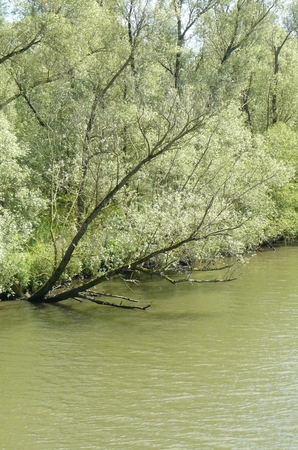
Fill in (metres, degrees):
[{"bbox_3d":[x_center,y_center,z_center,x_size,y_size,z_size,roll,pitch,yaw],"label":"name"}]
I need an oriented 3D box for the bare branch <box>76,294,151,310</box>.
[{"bbox_3d":[-1.210,2.580,39.200,2.600,0.400,0.800,2,5,21],"label":"bare branch"}]

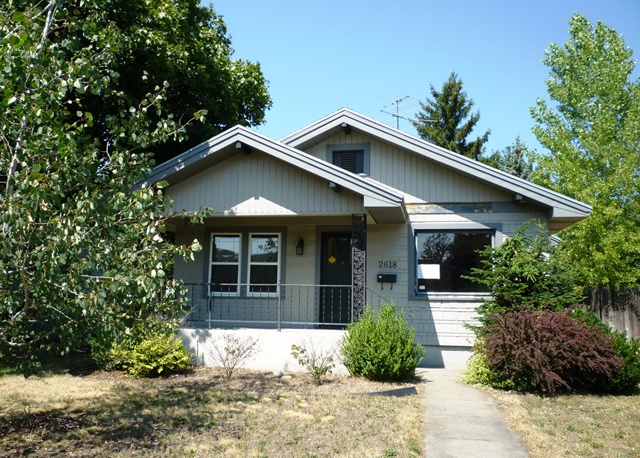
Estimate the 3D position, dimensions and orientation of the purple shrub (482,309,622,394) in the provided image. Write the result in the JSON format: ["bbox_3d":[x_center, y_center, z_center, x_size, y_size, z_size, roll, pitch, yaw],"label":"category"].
[{"bbox_3d":[3.791,1.947,8.747,2.020,1.250,1.600,0,-8,11],"label":"purple shrub"}]

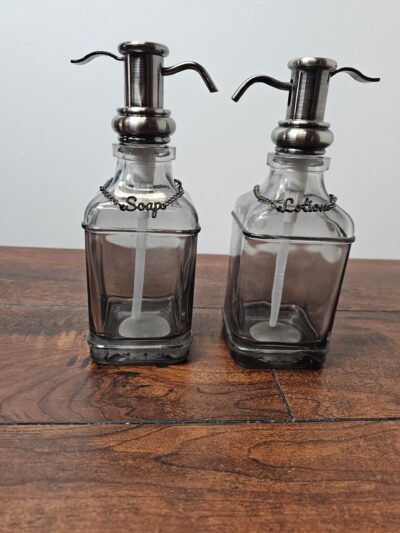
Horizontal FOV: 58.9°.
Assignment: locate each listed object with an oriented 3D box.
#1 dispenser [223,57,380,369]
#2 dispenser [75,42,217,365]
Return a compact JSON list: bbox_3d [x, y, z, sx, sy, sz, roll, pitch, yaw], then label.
[{"bbox_3d":[0.065,-0.034,0.266,0.095,0.211,0.079,3,23,-2],"label":"dispenser"},{"bbox_3d":[-0.041,-0.038,0.258,0.095,0.211,0.079,3,23,-3],"label":"dispenser"}]

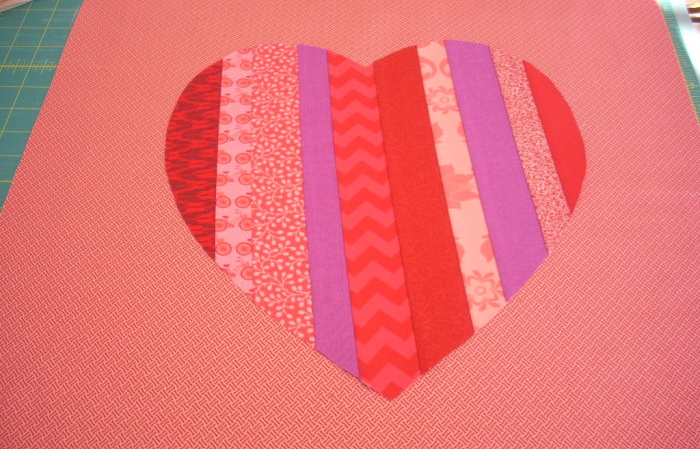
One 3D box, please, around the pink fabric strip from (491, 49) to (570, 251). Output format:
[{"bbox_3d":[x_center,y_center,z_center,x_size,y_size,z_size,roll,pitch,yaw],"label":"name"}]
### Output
[{"bbox_3d":[0.141,-0.068,0.579,0.024,0.004,0.218,-4,54,-1],"label":"pink fabric strip"}]

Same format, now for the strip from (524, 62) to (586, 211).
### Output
[{"bbox_3d":[0.166,-0.075,0.583,0.027,0.004,0.164,-4,54,-1],"label":"strip"}]

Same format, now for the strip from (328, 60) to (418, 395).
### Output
[{"bbox_3d":[0.013,-0.024,0.550,0.039,0.004,0.323,-5,54,-2],"label":"strip"}]

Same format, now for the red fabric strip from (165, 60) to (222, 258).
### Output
[{"bbox_3d":[-0.122,-0.058,0.580,0.042,0.004,0.206,-4,54,-1],"label":"red fabric strip"}]

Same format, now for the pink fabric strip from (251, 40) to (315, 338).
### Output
[{"bbox_3d":[-0.053,-0.040,0.565,0.040,0.004,0.298,-4,54,-1],"label":"pink fabric strip"}]

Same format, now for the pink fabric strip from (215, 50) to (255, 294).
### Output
[{"bbox_3d":[-0.088,-0.054,0.576,0.026,0.004,0.250,-4,54,-1],"label":"pink fabric strip"}]

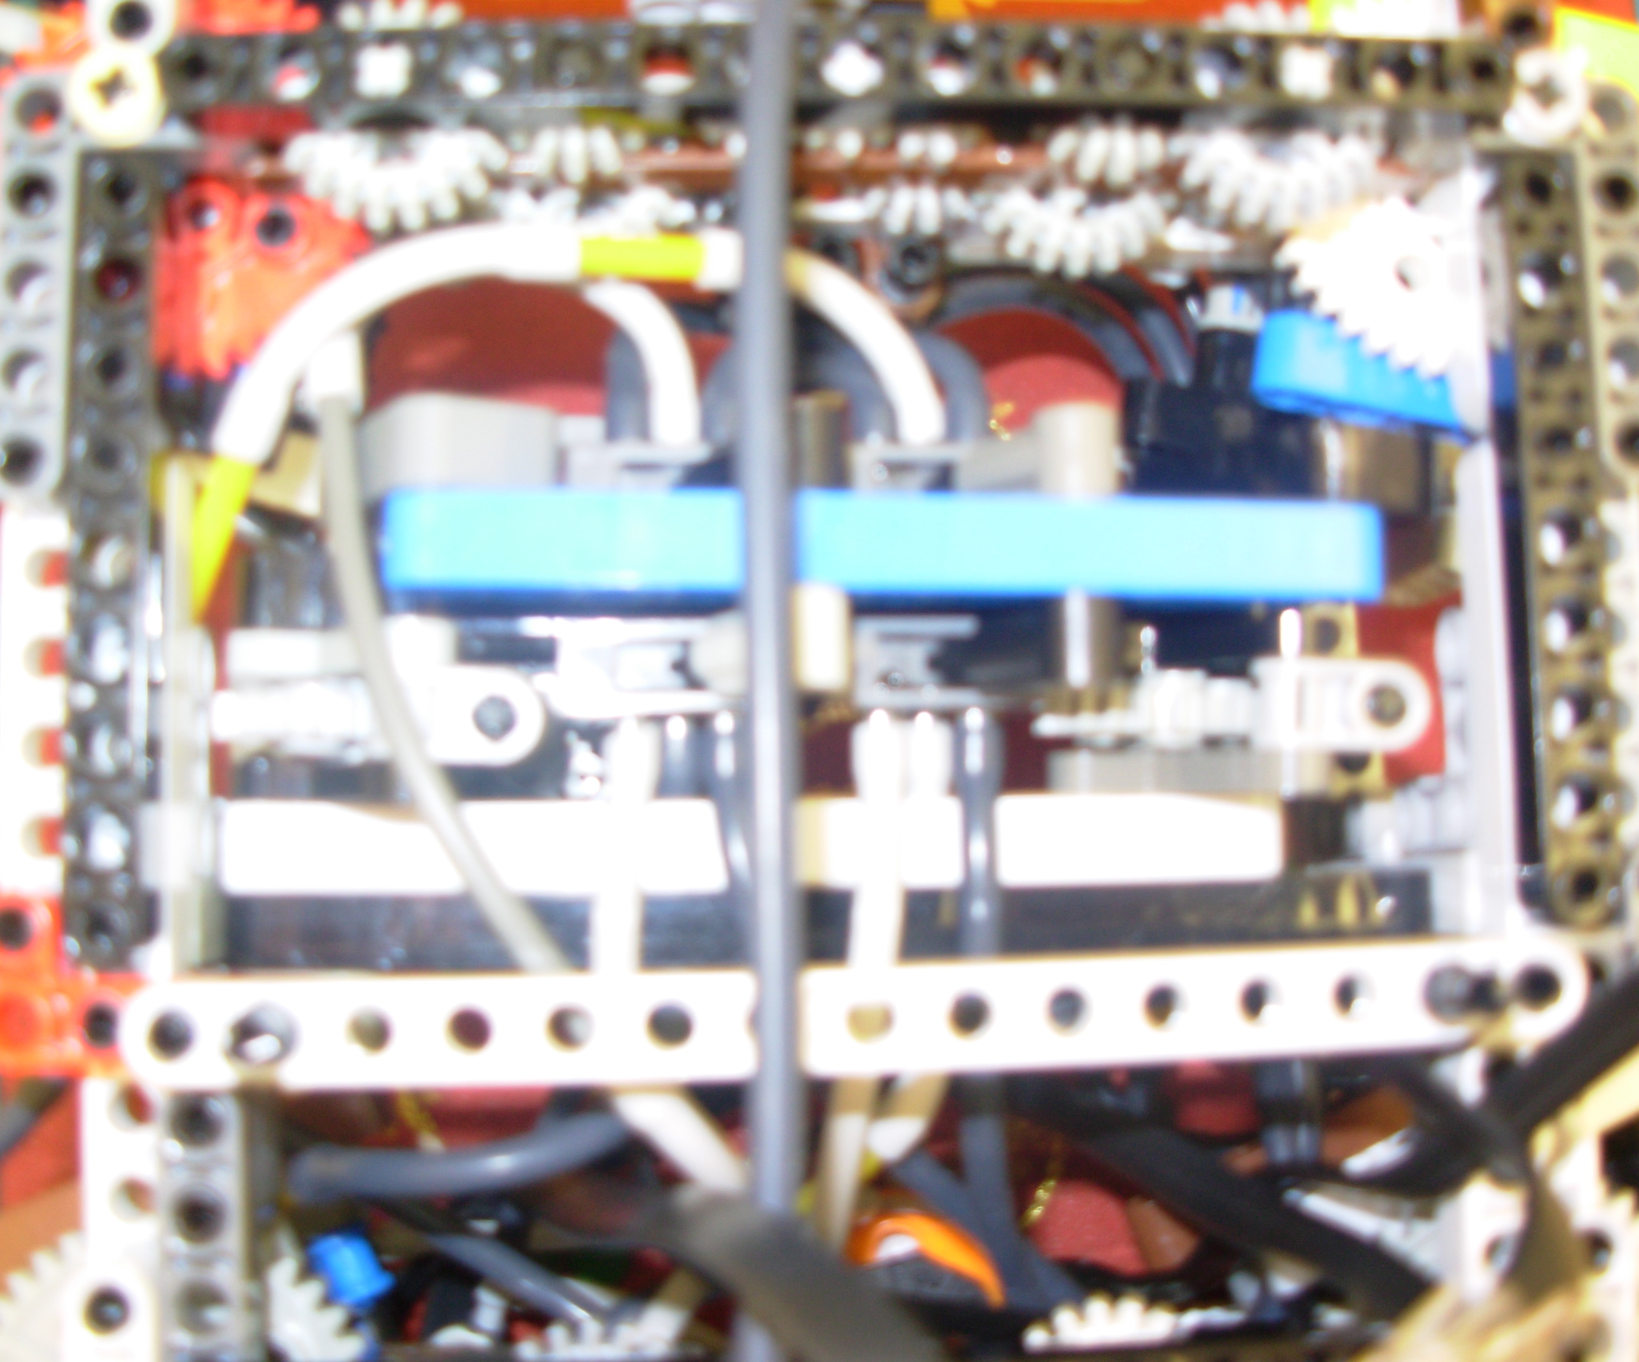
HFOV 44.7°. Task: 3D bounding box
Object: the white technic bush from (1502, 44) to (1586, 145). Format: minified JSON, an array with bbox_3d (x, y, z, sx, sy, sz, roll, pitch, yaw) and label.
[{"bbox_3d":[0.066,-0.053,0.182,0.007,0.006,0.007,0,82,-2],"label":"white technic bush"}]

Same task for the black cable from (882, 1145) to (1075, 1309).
[{"bbox_3d":[0.016,0.054,0.196,0.021,0.006,0.006,41,82,3],"label":"black cable"}]

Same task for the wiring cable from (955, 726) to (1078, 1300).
[{"bbox_3d":[0.018,0.031,0.191,0.011,0.009,0.057,-4,82,-4],"label":"wiring cable"}]

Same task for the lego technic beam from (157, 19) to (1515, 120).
[{"bbox_3d":[0.003,-0.052,0.176,0.120,0.008,0.008,-1,83,-4],"label":"lego technic beam"}]

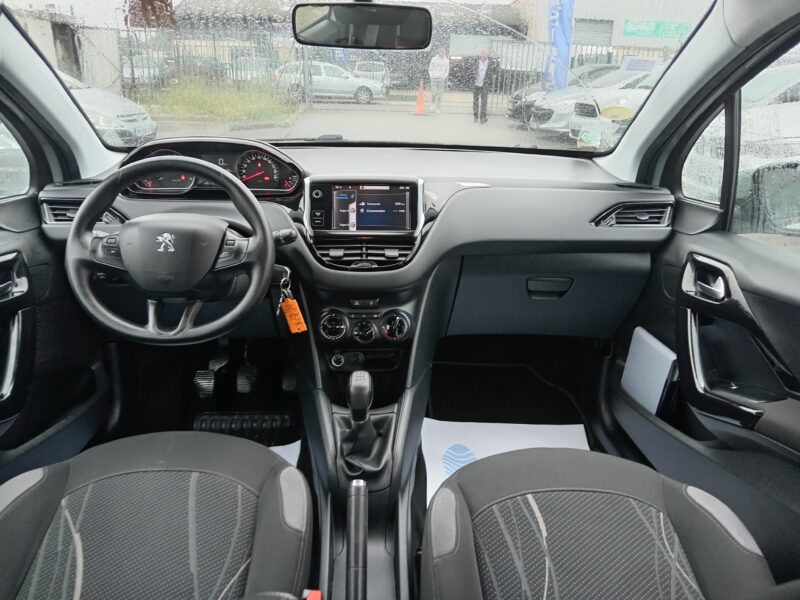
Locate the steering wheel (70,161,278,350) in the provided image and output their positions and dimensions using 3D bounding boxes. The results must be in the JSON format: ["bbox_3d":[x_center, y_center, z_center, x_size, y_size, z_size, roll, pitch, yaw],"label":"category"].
[{"bbox_3d":[-0.392,-0.085,1.010,0.352,0.328,0.115,0,2,-3],"label":"steering wheel"}]

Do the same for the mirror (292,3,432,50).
[{"bbox_3d":[-0.062,-0.471,0.996,0.240,0.065,0.040,5,26,8],"label":"mirror"}]

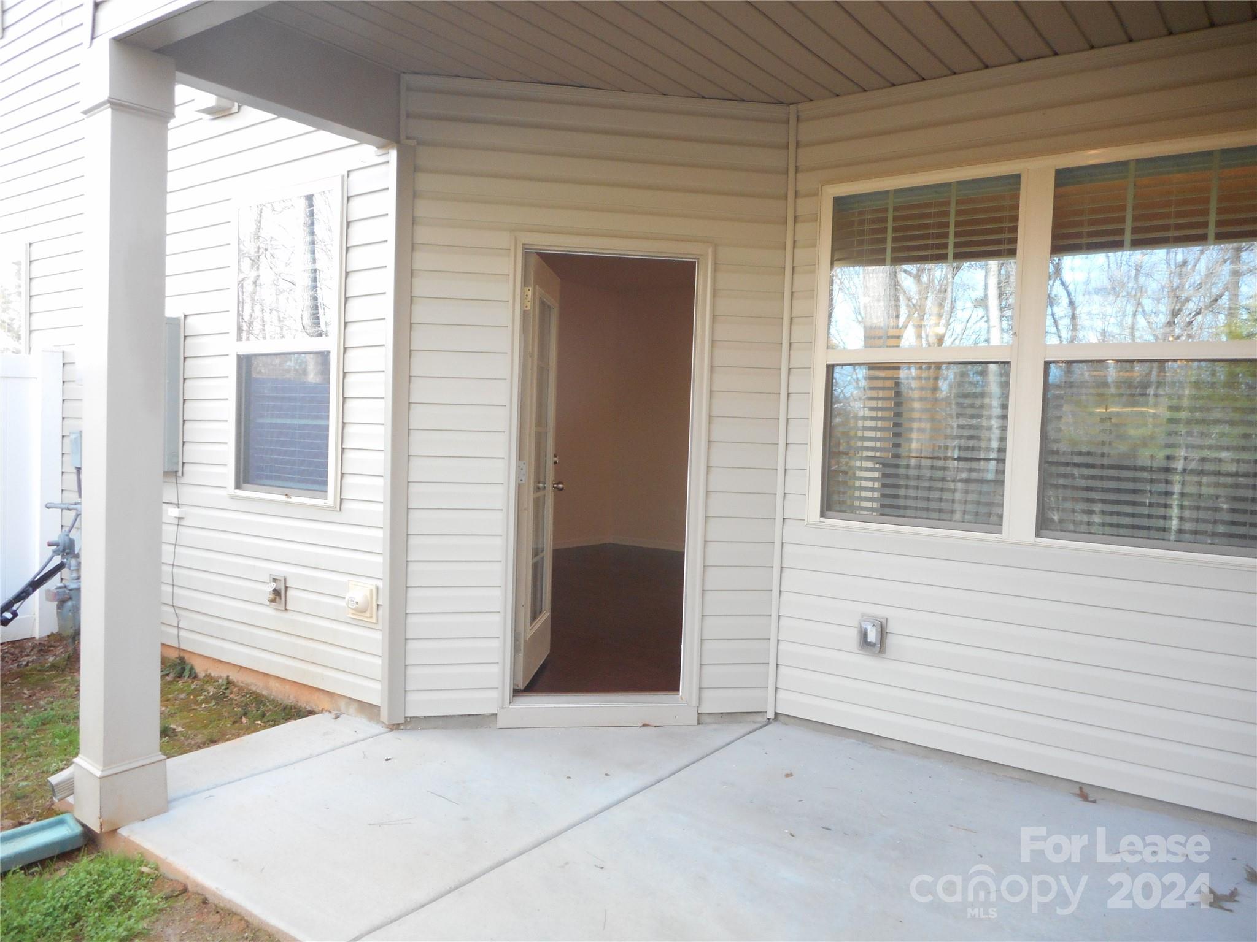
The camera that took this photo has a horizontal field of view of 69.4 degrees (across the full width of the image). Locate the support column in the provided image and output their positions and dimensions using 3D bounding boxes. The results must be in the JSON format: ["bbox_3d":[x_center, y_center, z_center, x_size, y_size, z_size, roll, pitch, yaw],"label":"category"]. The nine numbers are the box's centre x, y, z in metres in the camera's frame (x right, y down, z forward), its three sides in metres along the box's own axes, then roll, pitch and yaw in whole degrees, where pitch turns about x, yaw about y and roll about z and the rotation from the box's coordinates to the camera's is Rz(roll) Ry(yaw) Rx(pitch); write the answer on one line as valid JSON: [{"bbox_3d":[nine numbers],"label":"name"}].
[{"bbox_3d":[-1.707,-0.094,3.067,0.206,2.555,0.216,4,3,36],"label":"support column"}]

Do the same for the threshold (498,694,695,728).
[{"bbox_3d":[-0.139,1.105,4.192,0.905,0.108,0.140,1,3,-9],"label":"threshold"}]

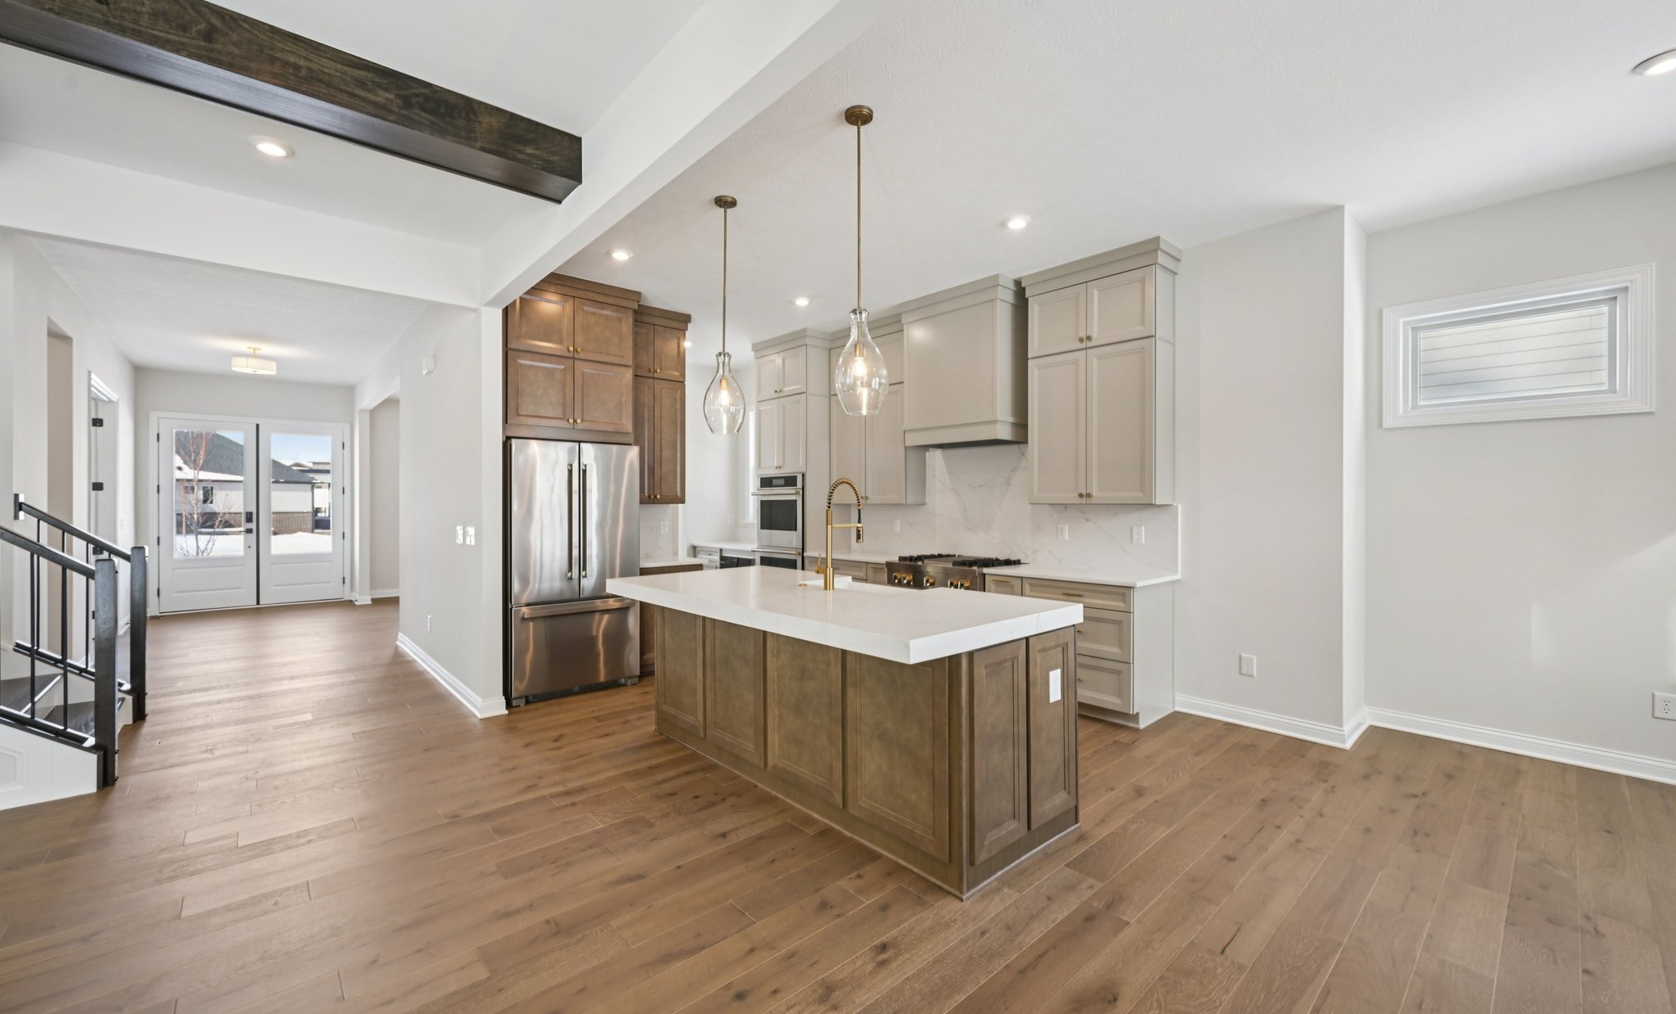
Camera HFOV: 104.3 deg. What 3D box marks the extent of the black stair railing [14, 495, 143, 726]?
[{"bbox_3d":[-4.614,0.637,3.985,0.535,1.427,0.075,0,0,-42],"label":"black stair railing"}]

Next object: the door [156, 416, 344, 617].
[{"bbox_3d":[-7.841,0.110,8.819,1.875,2.450,0.060,0,0,-42],"label":"door"}]

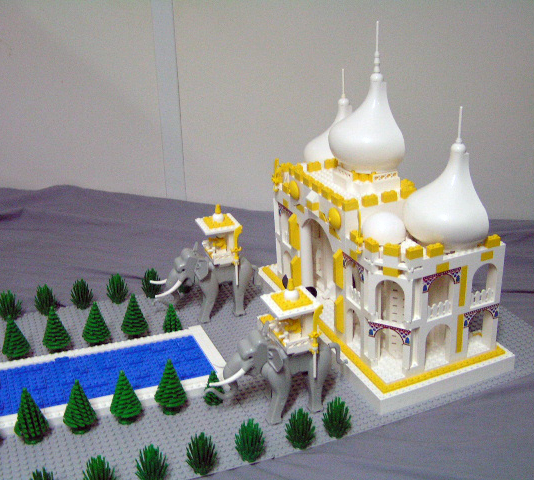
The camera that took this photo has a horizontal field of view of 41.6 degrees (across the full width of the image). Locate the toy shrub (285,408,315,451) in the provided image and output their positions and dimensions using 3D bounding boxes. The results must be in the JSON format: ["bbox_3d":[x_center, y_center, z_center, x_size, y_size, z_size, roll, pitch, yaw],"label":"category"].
[{"bbox_3d":[0.034,0.191,0.715,0.030,0.044,0.030,-2,24,1],"label":"toy shrub"}]

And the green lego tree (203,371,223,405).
[{"bbox_3d":[-0.059,0.162,0.774,0.021,0.040,0.021,1,23,0],"label":"green lego tree"}]

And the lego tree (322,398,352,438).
[{"bbox_3d":[0.072,0.183,0.725,0.029,0.044,0.029,-1,22,0],"label":"lego tree"}]

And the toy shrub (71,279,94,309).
[{"bbox_3d":[-0.258,0.074,0.978,0.030,0.044,0.030,-9,24,-22],"label":"toy shrub"}]

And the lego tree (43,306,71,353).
[{"bbox_3d":[-0.258,0.108,0.858,0.035,0.063,0.035,-8,25,-20],"label":"lego tree"}]

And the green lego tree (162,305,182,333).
[{"bbox_3d":[-0.125,0.101,0.913,0.021,0.040,0.021,-8,25,-20],"label":"green lego tree"}]

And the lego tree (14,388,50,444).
[{"bbox_3d":[-0.238,0.175,0.704,0.035,0.063,0.035,-8,25,-20],"label":"lego tree"}]

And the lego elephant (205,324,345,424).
[{"bbox_3d":[0.011,0.140,0.758,0.162,0.107,0.055,-12,26,-20],"label":"lego elephant"}]

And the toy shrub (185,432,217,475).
[{"bbox_3d":[-0.063,0.204,0.674,0.030,0.044,0.030,1,23,0],"label":"toy shrub"}]

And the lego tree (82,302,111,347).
[{"bbox_3d":[-0.215,0.105,0.881,0.035,0.062,0.035,-9,24,-22],"label":"lego tree"}]

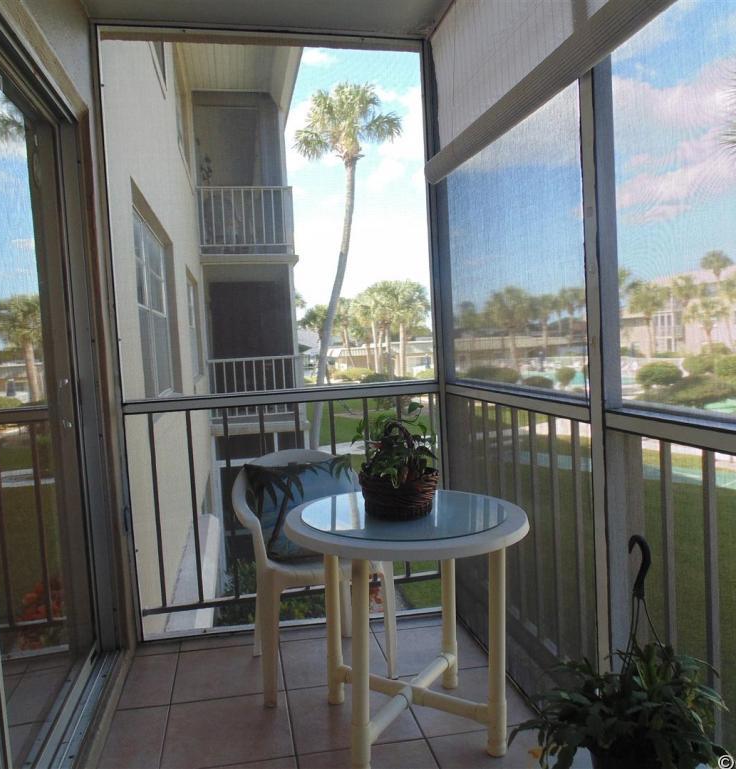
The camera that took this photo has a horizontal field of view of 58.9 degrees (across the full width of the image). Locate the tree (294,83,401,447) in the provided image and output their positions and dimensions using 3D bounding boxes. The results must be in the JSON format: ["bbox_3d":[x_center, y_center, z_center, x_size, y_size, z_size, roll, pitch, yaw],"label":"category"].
[{"bbox_3d":[-0.634,-3.649,21.882,3.700,12.685,3.500,-3,4,-11],"label":"tree"}]

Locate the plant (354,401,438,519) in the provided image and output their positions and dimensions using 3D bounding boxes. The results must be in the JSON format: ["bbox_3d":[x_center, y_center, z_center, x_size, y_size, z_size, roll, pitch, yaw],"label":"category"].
[{"bbox_3d":[0.084,0.223,2.025,0.270,0.355,0.270,-3,4,-11],"label":"plant"}]

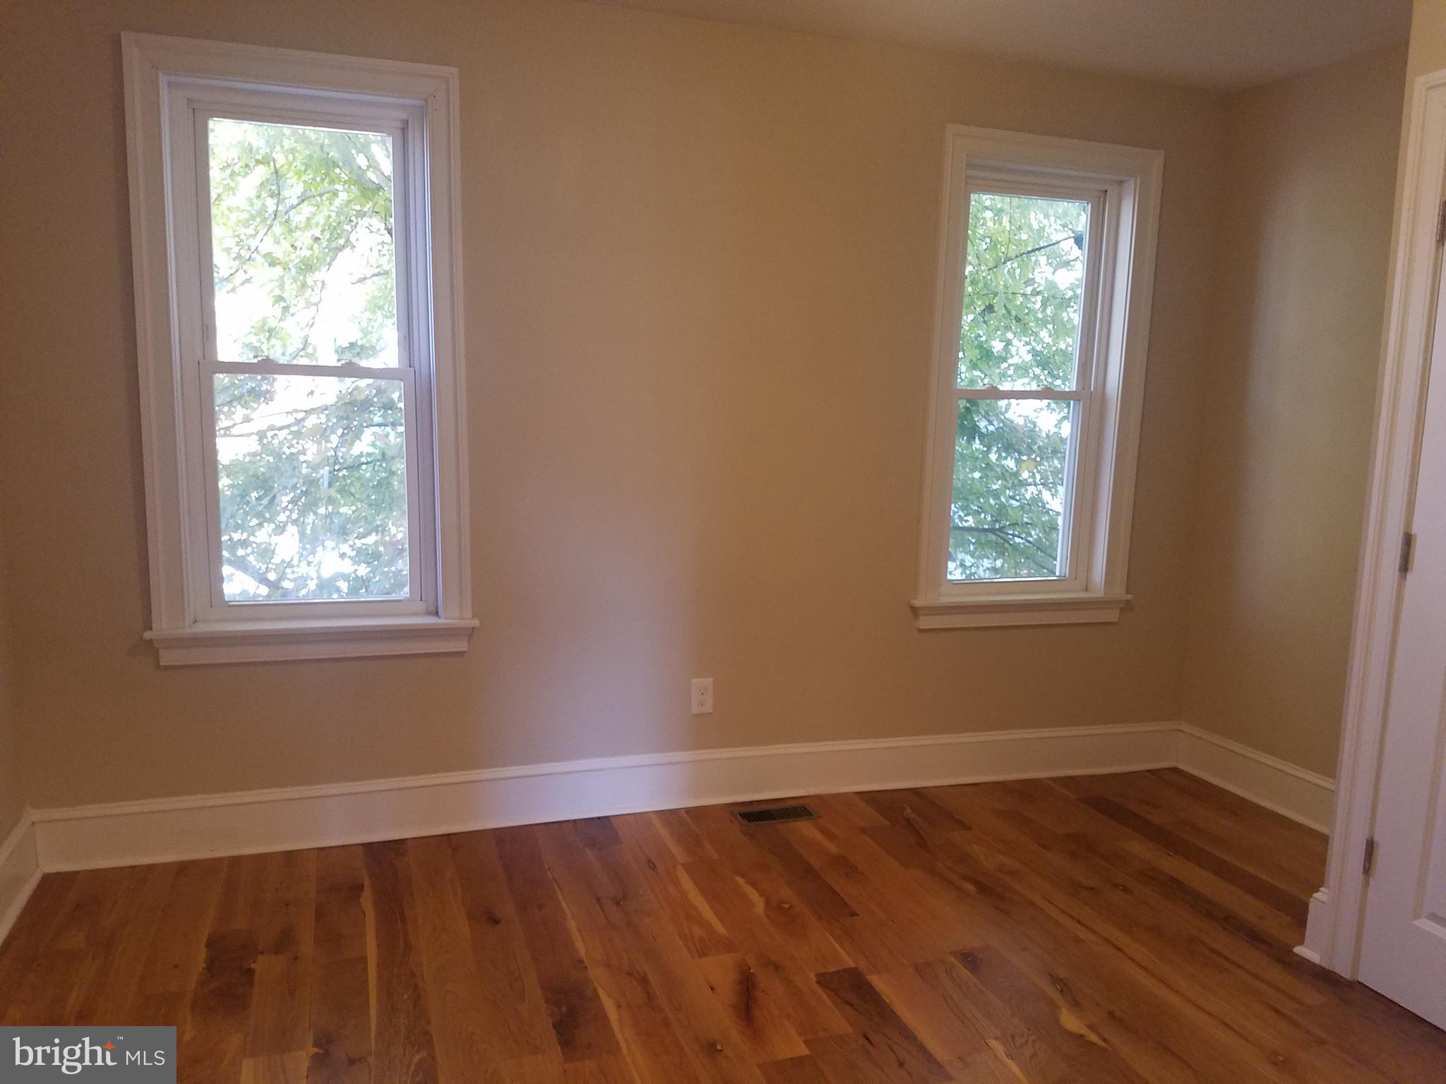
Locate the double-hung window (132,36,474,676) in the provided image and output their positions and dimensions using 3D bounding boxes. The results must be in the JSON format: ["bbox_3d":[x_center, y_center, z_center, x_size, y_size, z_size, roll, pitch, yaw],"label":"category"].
[{"bbox_3d":[-1.135,-0.485,3.006,0.850,1.637,0.120,-1,9,-18],"label":"double-hung window"}]

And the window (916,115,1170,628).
[{"bbox_3d":[1.060,-0.521,3.702,0.850,1.637,0.120,-1,9,-18],"label":"window"}]

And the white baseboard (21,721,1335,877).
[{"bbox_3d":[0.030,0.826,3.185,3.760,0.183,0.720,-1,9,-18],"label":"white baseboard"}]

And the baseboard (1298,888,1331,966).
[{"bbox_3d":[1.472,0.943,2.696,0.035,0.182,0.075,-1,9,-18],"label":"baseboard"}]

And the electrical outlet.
[{"bbox_3d":[-0.065,0.495,3.481,0.071,0.115,0.010,-1,9,-18],"label":"electrical outlet"}]

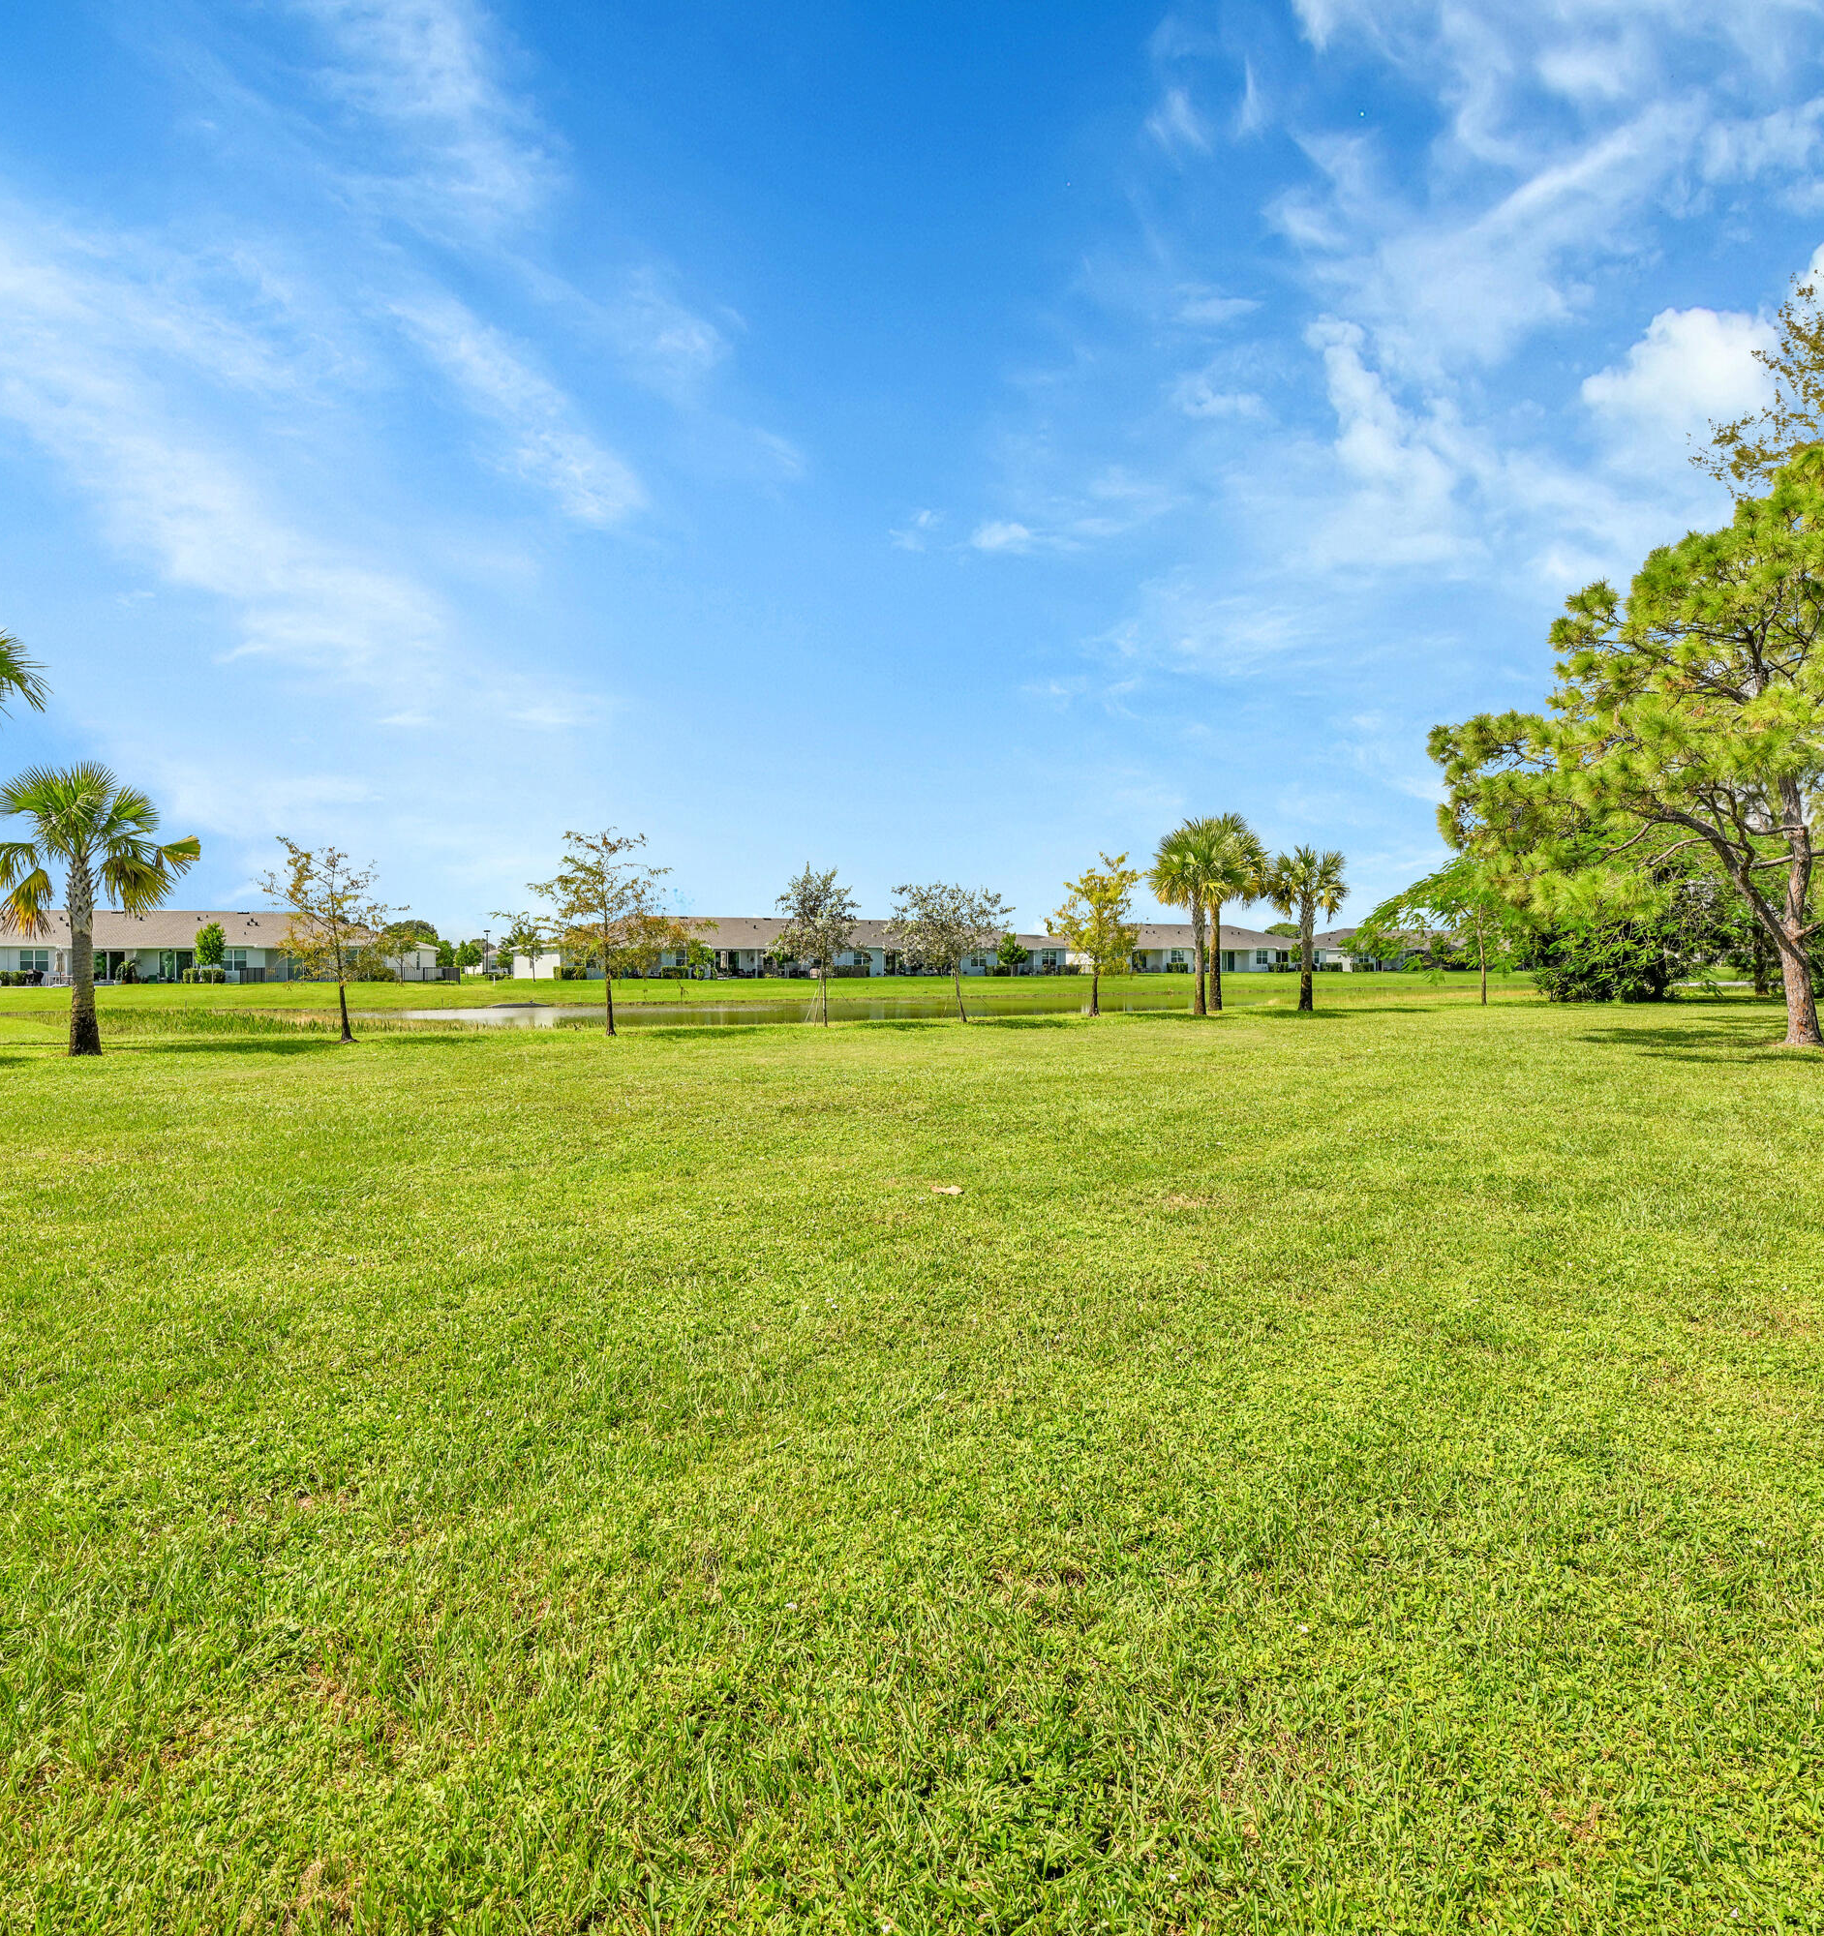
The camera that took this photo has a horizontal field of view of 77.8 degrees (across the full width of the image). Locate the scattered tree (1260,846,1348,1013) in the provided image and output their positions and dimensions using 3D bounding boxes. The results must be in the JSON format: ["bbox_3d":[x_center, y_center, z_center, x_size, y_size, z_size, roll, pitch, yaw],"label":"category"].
[{"bbox_3d":[12.171,-1.192,34.975,2.700,5.130,2.700,0,1,19],"label":"scattered tree"}]

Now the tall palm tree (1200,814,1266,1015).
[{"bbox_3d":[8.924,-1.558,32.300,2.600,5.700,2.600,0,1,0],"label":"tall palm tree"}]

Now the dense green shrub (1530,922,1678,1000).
[{"bbox_3d":[25.167,-0.206,41.000,5.300,2.850,4.200,0,1,0],"label":"dense green shrub"}]

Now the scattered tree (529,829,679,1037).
[{"bbox_3d":[-6.759,-0.767,24.975,3.200,4.580,3.200,0,1,-15],"label":"scattered tree"}]

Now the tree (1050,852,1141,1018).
[{"bbox_3d":[4.913,-0.889,30.000,2.400,4.370,2.350,0,1,0],"label":"tree"}]

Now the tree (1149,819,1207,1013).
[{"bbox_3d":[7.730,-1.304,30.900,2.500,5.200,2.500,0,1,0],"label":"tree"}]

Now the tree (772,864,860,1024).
[{"bbox_3d":[-2.367,-0.559,28.358,2.200,4.060,2.200,0,1,-5],"label":"tree"}]

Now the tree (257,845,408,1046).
[{"bbox_3d":[-10.781,-0.492,21.000,2.650,3.720,2.550,0,1,0],"label":"tree"}]

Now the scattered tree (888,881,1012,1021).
[{"bbox_3d":[0.905,-0.384,27.300,2.900,3.400,2.800,0,1,0],"label":"scattered tree"}]

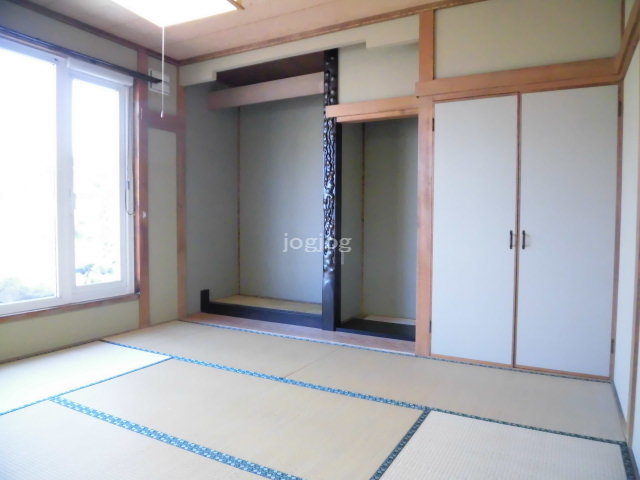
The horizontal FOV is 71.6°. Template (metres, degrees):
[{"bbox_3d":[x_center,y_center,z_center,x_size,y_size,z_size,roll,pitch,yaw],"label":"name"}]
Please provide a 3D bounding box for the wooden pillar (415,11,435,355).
[{"bbox_3d":[0.768,-0.390,3.186,0.101,2.448,0.100,1,2,28],"label":"wooden pillar"}]

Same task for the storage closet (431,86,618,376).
[{"bbox_3d":[1.373,-0.058,3.069,1.081,1.767,0.420,1,2,28],"label":"storage closet"}]

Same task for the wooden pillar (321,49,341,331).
[{"bbox_3d":[0.118,-0.426,4.005,0.135,2.480,0.120,1,2,28],"label":"wooden pillar"}]

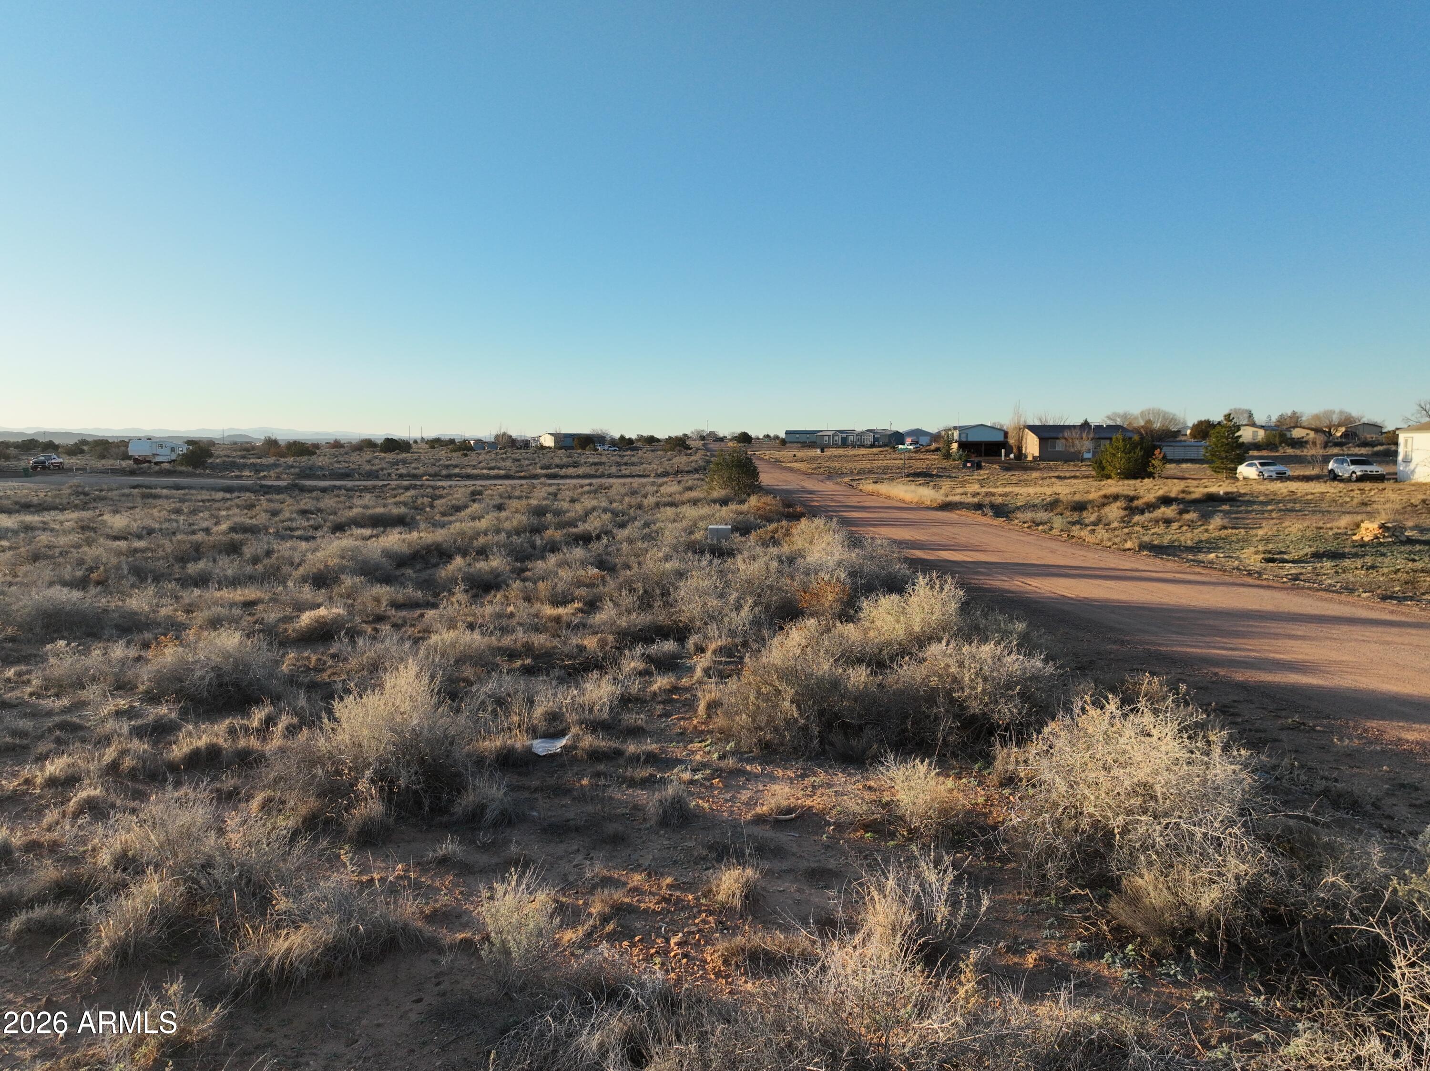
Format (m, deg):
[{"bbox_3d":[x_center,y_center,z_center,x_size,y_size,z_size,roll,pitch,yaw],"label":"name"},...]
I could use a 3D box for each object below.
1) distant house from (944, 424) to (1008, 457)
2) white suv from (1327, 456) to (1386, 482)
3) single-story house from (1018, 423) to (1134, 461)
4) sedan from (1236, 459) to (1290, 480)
[{"bbox_3d":[38.545,-14.268,148.819,6.994,4.770,13.000,0,6,0],"label":"distant house"},{"bbox_3d":[42.864,-4.435,66.218,1.850,1.670,4.570,1,6,5],"label":"white suv"},{"bbox_3d":[42.508,-11.028,117.687,11.106,4.095,9.400,0,6,0],"label":"single-story house"},{"bbox_3d":[39.181,-4.649,70.831,1.820,1.460,4.750,0,6,0],"label":"sedan"}]

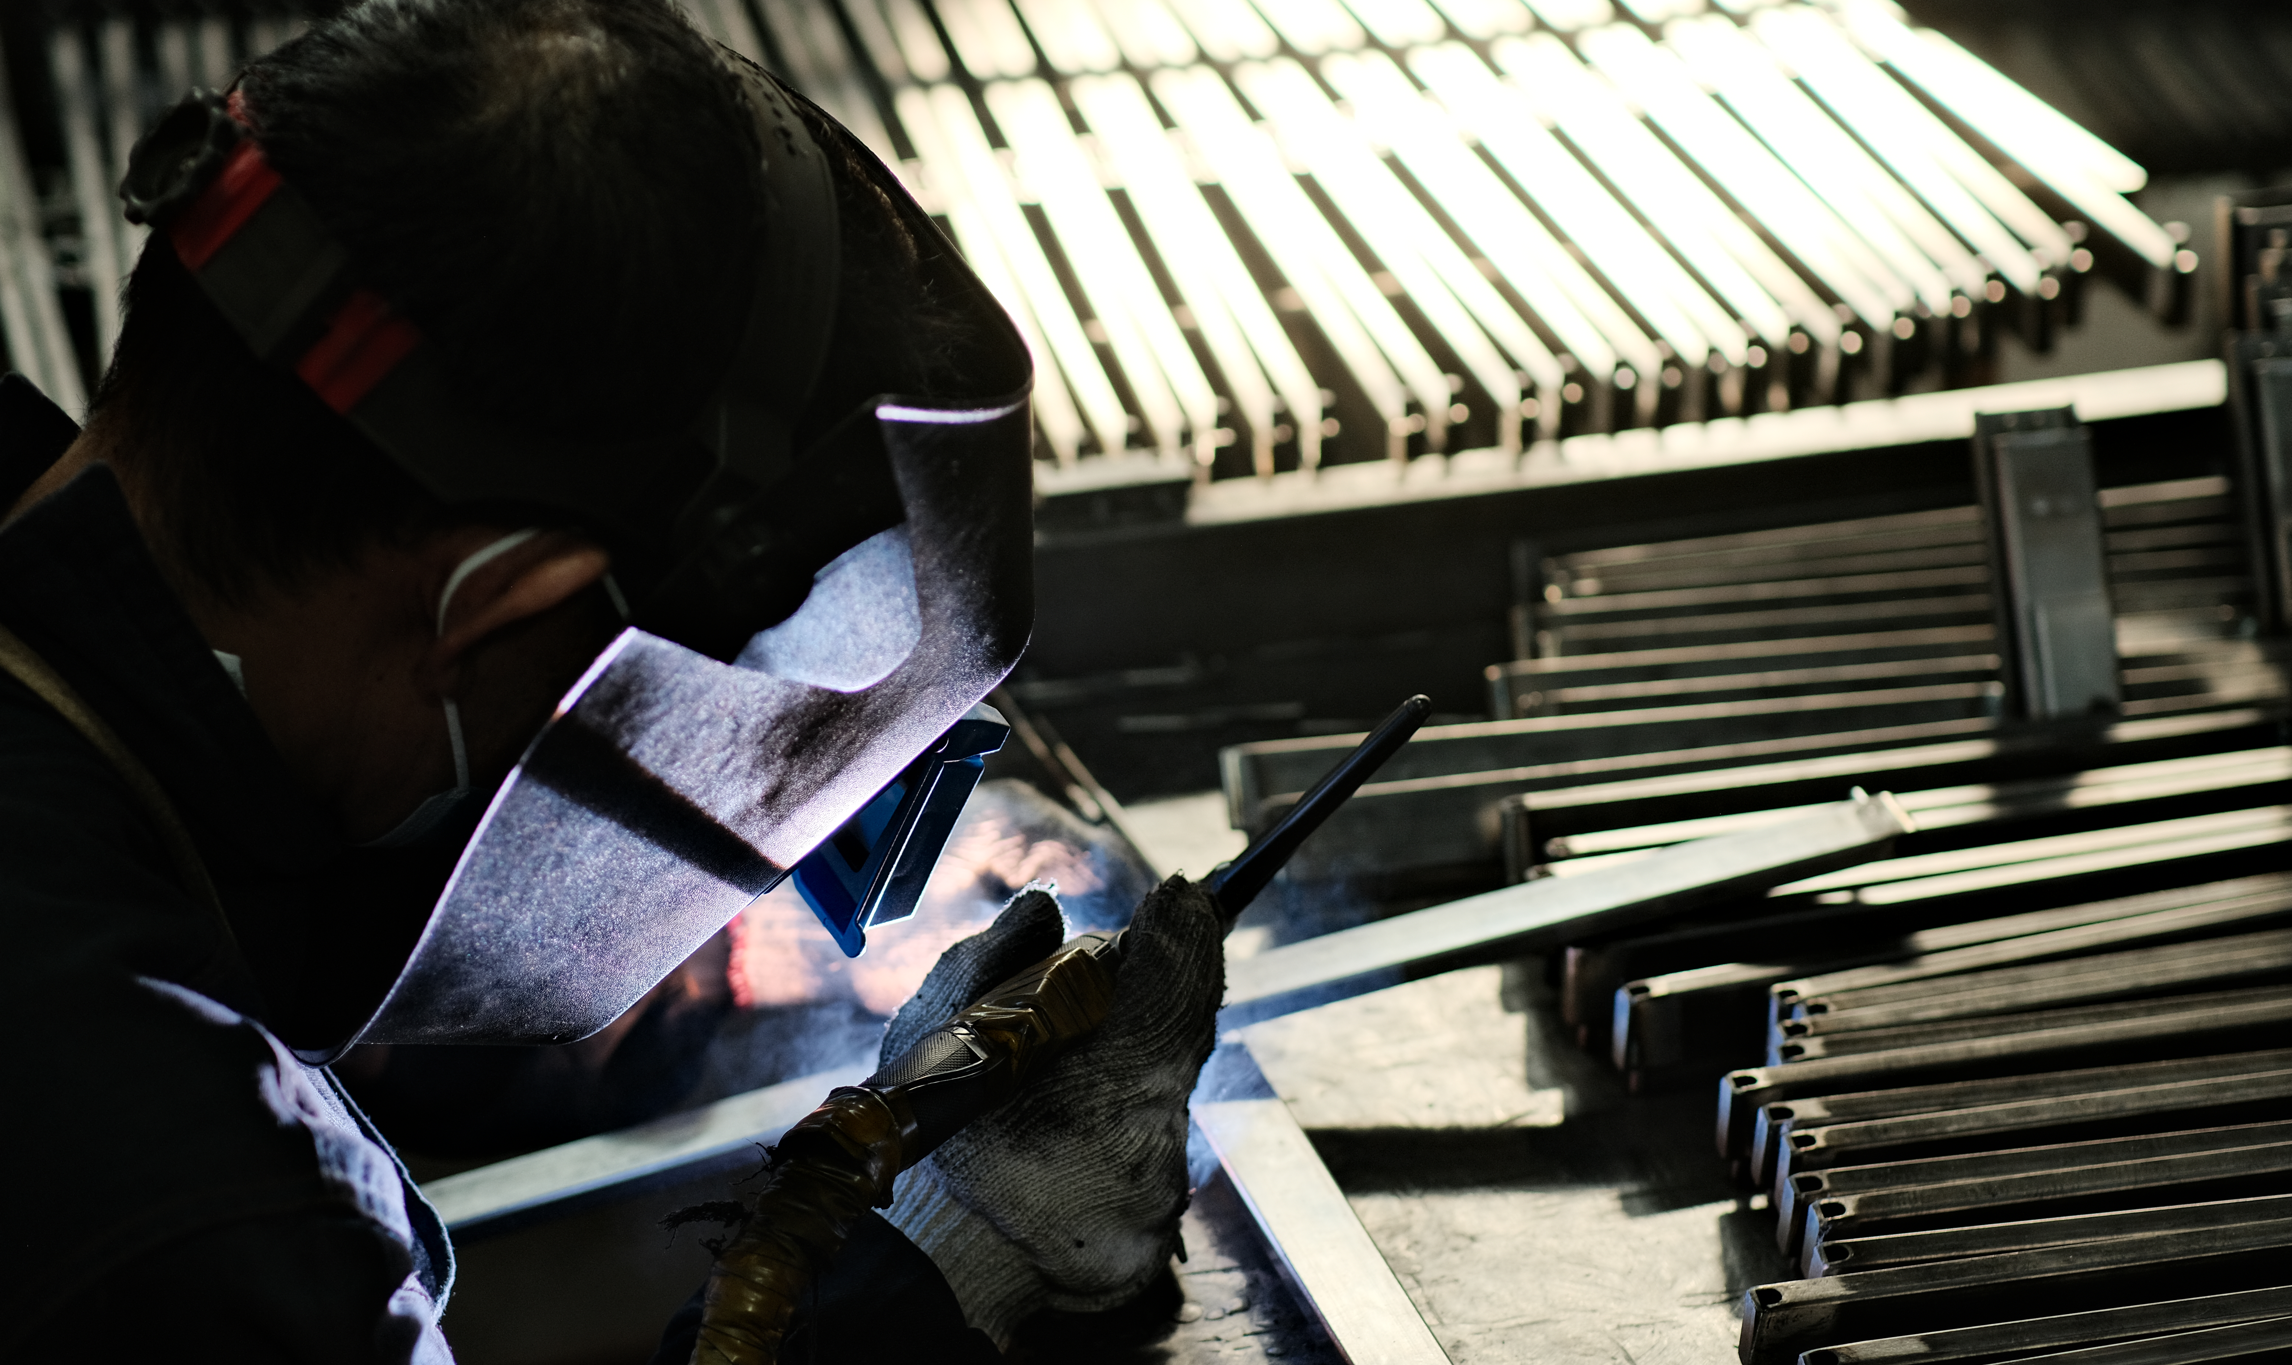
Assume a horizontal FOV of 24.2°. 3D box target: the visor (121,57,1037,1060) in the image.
[{"bbox_3d":[-0.179,-0.049,1.542,0.285,0.330,0.235,-41,40,1],"label":"visor"}]

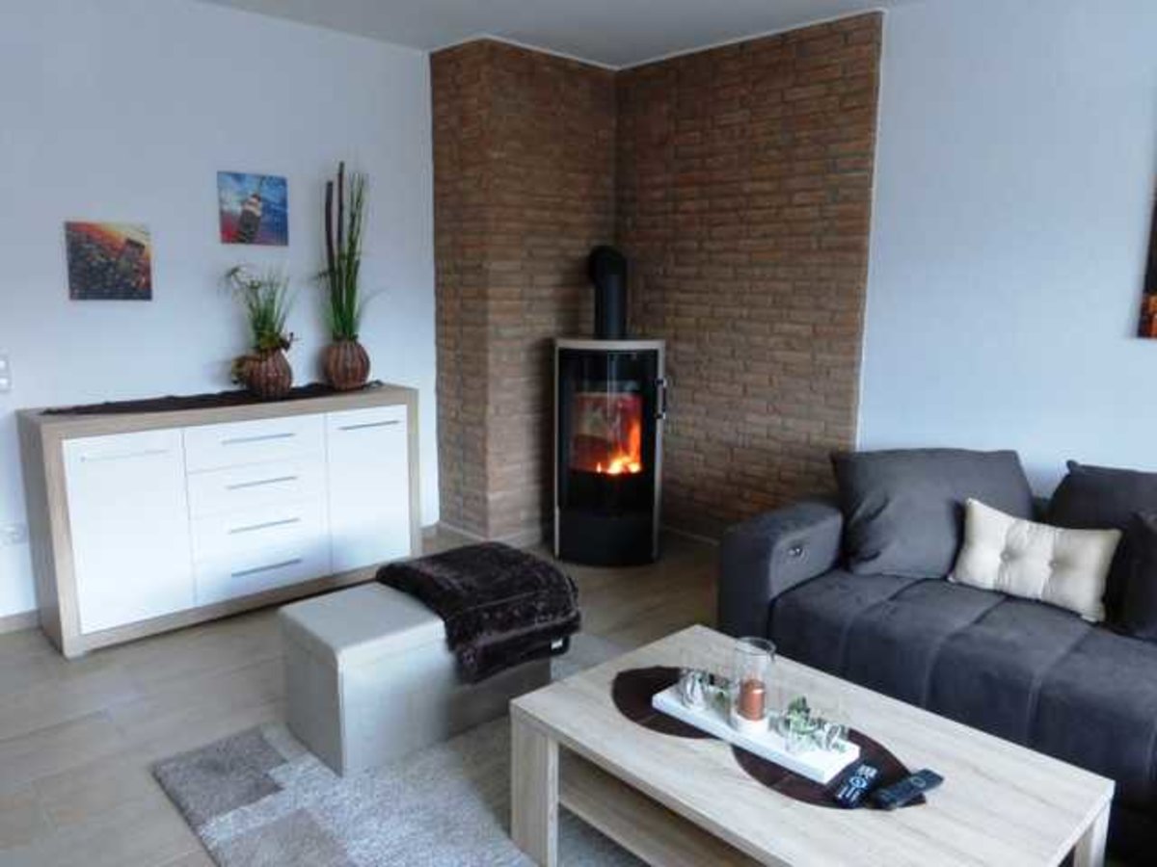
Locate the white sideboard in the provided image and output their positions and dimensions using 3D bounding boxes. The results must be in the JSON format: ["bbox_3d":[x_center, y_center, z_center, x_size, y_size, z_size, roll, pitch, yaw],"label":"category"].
[{"bbox_3d":[-1.423,0.281,3.575,1.503,0.859,0.392,-9,14,-43],"label":"white sideboard"}]

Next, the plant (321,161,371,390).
[{"bbox_3d":[-1.050,-0.691,3.743,0.220,1.000,0.220,-9,14,-43],"label":"plant"}]

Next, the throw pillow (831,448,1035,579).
[{"bbox_3d":[1.189,0.265,2.850,0.600,0.455,0.180,3,-9,15],"label":"throw pillow"}]

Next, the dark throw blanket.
[{"bbox_3d":[-0.340,0.566,2.747,0.510,0.270,0.460,-8,14,-40],"label":"dark throw blanket"}]

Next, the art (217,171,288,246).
[{"bbox_3d":[-1.440,-0.994,3.716,0.302,0.302,0.020,-10,15,-44],"label":"art"}]

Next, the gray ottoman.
[{"bbox_3d":[-0.492,0.701,2.646,0.740,0.387,0.389,-8,14,-40],"label":"gray ottoman"}]

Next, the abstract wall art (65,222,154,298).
[{"bbox_3d":[-1.869,-0.684,3.342,0.302,0.302,0.020,-10,15,-44],"label":"abstract wall art"}]

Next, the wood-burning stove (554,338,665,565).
[{"bbox_3d":[0.154,0.082,4.164,0.520,1.070,0.430,1,10,0],"label":"wood-burning stove"}]

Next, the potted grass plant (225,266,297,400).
[{"bbox_3d":[-1.332,-0.424,3.519,0.270,0.550,0.240,-9,14,-43],"label":"potted grass plant"}]

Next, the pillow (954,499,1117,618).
[{"bbox_3d":[1.446,0.395,2.668,0.460,0.290,0.130,11,-5,44],"label":"pillow"}]

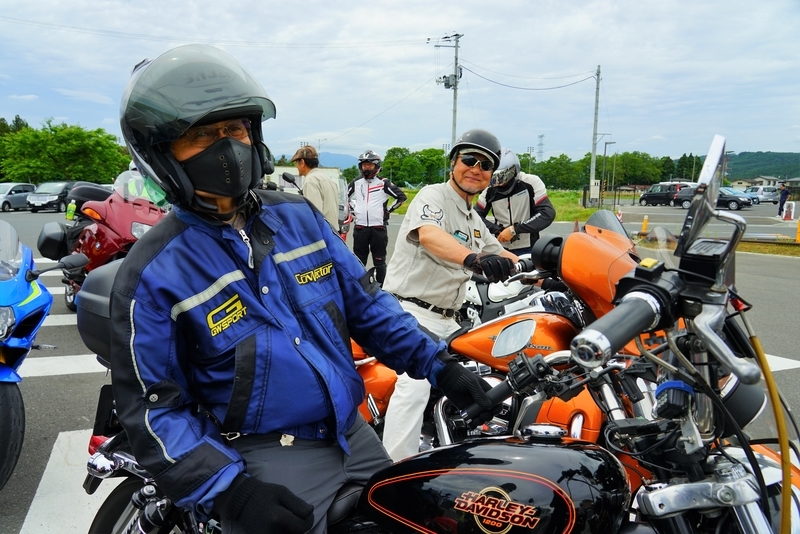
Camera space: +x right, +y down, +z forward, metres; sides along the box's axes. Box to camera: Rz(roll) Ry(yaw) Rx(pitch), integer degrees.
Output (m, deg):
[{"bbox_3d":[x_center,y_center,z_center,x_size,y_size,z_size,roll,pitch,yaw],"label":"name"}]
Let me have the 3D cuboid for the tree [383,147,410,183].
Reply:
[{"bbox_3d":[-0.623,-16.761,93.568,6.000,9.200,6.000,0,8,0],"label":"tree"}]

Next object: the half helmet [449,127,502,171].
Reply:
[{"bbox_3d":[0.318,-0.493,2.250,0.230,0.170,0.280,13,8,-9],"label":"half helmet"}]

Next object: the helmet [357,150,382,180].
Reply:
[{"bbox_3d":[-0.323,-1.099,5.750,0.260,0.280,0.340,1,9,6],"label":"helmet"}]

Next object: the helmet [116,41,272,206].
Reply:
[{"bbox_3d":[-0.387,-0.257,1.020,0.335,0.285,0.260,7,12,44],"label":"helmet"}]

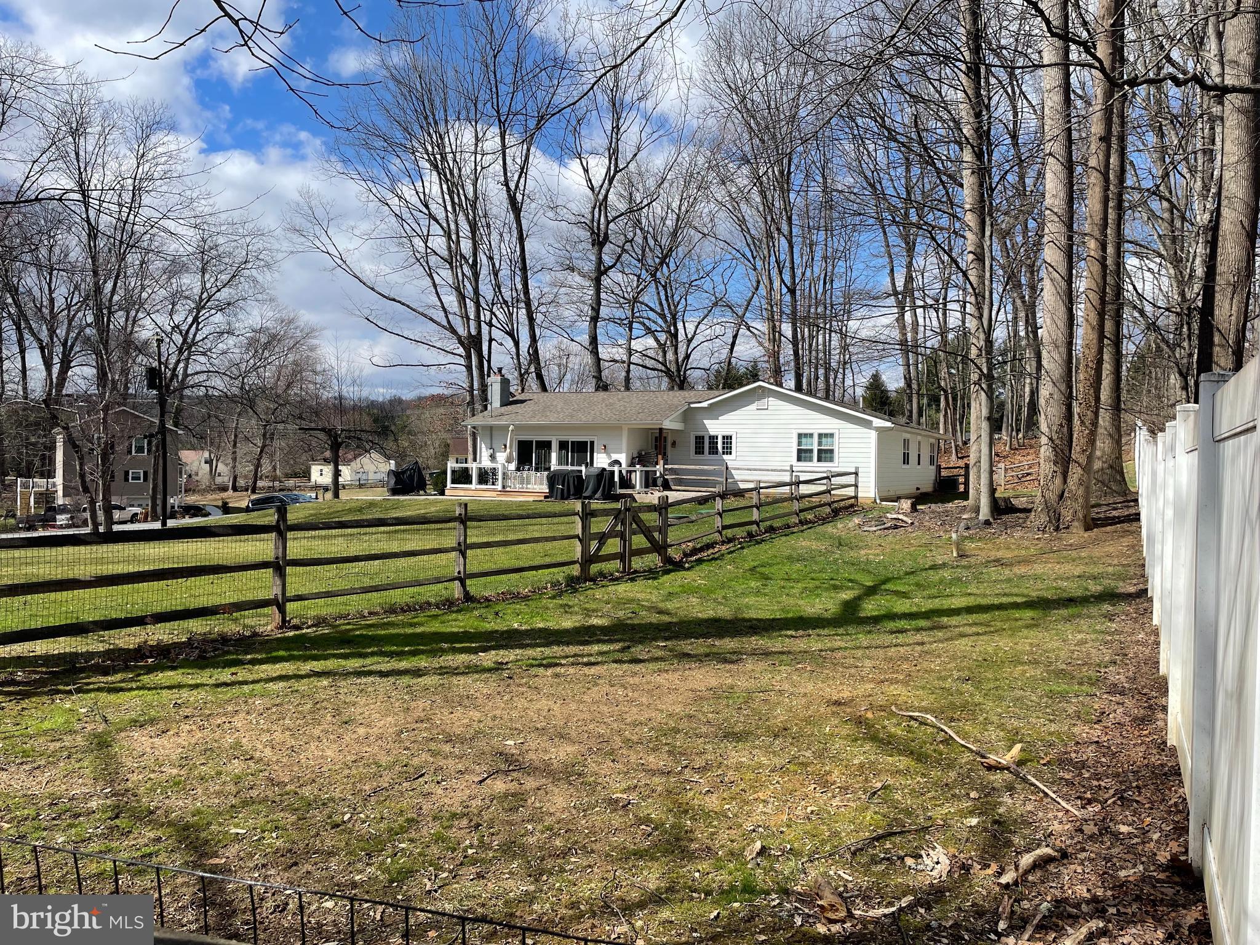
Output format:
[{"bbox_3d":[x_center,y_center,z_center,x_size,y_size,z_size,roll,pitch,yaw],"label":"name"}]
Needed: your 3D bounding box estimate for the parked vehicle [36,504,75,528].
[{"bbox_3d":[-41.950,3.121,69.000,1.950,1.800,5.100,1,1,34],"label":"parked vehicle"}]

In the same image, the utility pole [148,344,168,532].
[{"bbox_3d":[-28.310,-2.256,57.000,0.600,11.319,0.900,1,0,0],"label":"utility pole"}]

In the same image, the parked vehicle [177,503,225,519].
[{"bbox_3d":[-35.414,3.224,78.000,4.600,1.550,1.850,1,0,2],"label":"parked vehicle"}]

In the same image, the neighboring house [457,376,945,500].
[{"bbox_3d":[4.053,-1.401,41.595,16.500,4.750,15.000,1,1,27],"label":"neighboring house"}]

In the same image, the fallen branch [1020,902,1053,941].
[{"bbox_3d":[1.334,1.460,3.109,0.040,0.035,0.301,1,1,37],"label":"fallen branch"}]

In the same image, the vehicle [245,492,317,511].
[{"bbox_3d":[-20.959,2.050,57.000,4.700,1.600,1.850,1,1,21],"label":"vehicle"}]

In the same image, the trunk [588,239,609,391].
[{"bbox_3d":[-1.825,-6.182,54.000,1.000,14.202,0.900,1,0,0],"label":"trunk"}]

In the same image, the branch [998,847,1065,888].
[{"bbox_3d":[1.489,1.437,3.486,0.403,0.060,0.075,1,1,-34],"label":"branch"}]

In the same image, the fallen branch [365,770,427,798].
[{"bbox_3d":[-1.116,1.482,4.551,0.030,0.022,0.433,1,1,28],"label":"fallen branch"}]

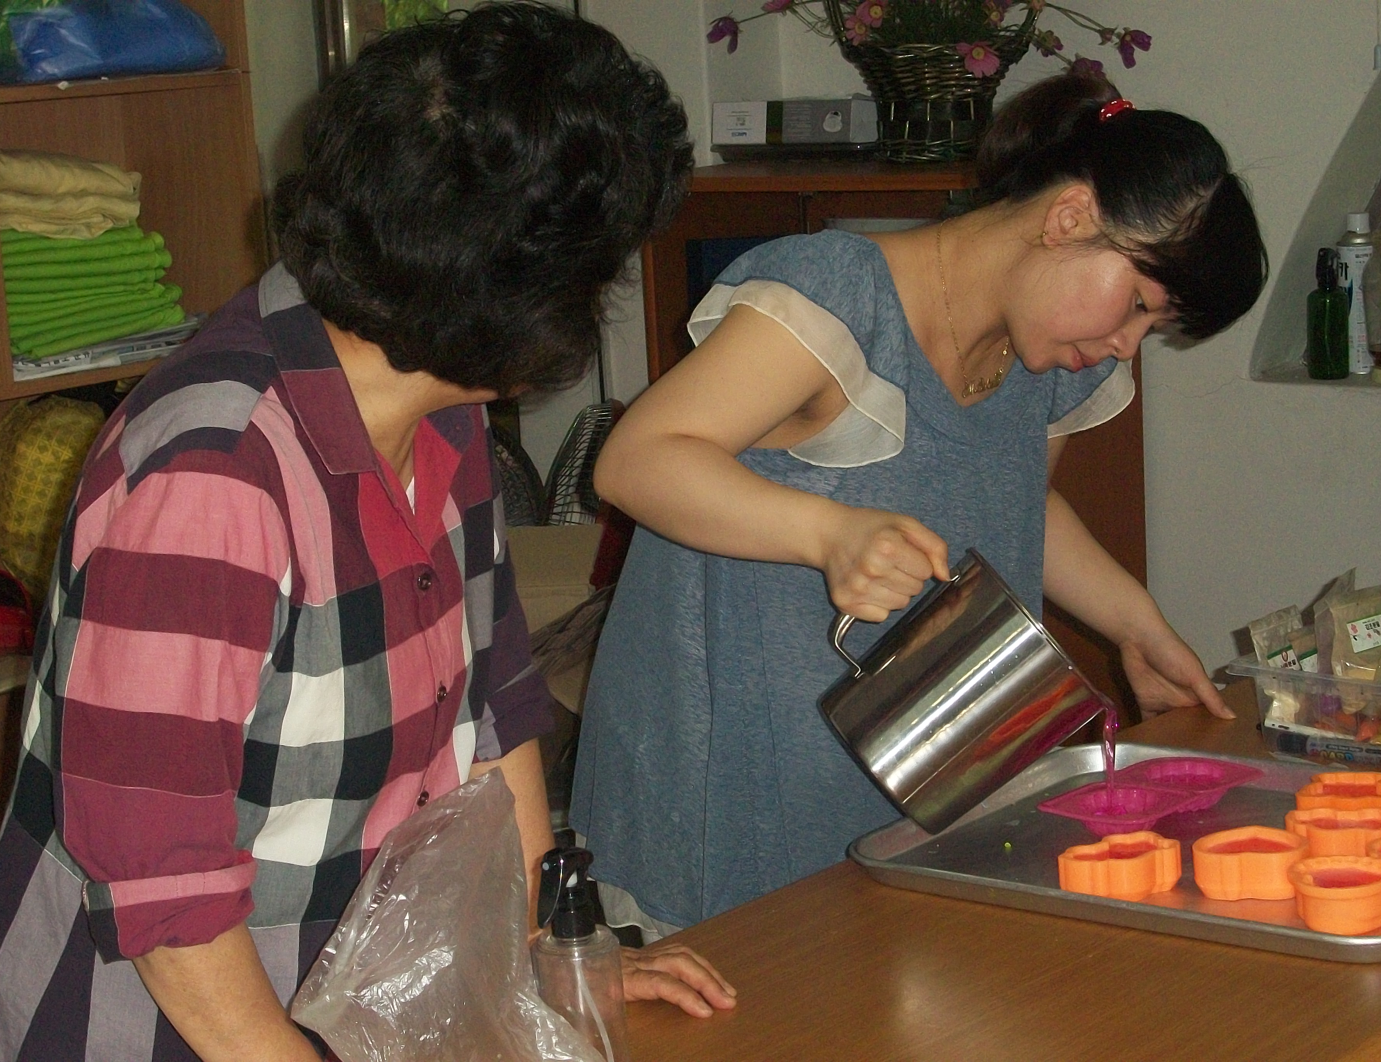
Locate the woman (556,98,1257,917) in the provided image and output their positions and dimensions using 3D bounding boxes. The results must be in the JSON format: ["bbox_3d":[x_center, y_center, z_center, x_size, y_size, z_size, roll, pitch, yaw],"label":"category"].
[{"bbox_3d":[0.234,0.276,2.470,0.600,1.360,0.680,6,13,41],"label":"woman"}]

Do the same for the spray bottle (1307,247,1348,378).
[{"bbox_3d":[0.867,-0.297,3.780,0.057,0.177,0.055,-13,14,-43],"label":"spray bottle"}]

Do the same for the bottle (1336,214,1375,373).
[{"bbox_3d":[0.920,-0.331,3.850,0.051,0.223,0.051,5,13,36],"label":"bottle"}]

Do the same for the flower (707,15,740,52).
[{"bbox_3d":[0.047,-0.703,3.930,0.047,0.053,0.045,5,13,36],"label":"flower"}]

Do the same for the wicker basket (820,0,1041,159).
[{"bbox_3d":[0.333,-0.724,3.915,0.305,0.400,0.250,-2,10,6],"label":"wicker basket"}]

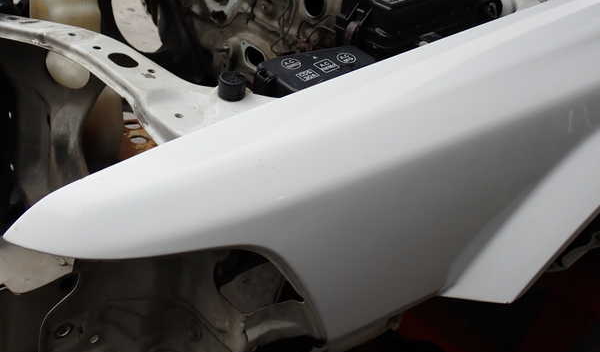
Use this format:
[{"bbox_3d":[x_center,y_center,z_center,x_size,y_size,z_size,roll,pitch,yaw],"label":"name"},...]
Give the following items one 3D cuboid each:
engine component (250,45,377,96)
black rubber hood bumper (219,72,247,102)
[{"bbox_3d":[0.032,-0.135,0.979,0.152,0.062,0.106,-24,43,-28],"label":"engine component"},{"bbox_3d":[-0.090,-0.121,0.893,0.037,0.029,0.037,-24,43,-28],"label":"black rubber hood bumper"}]

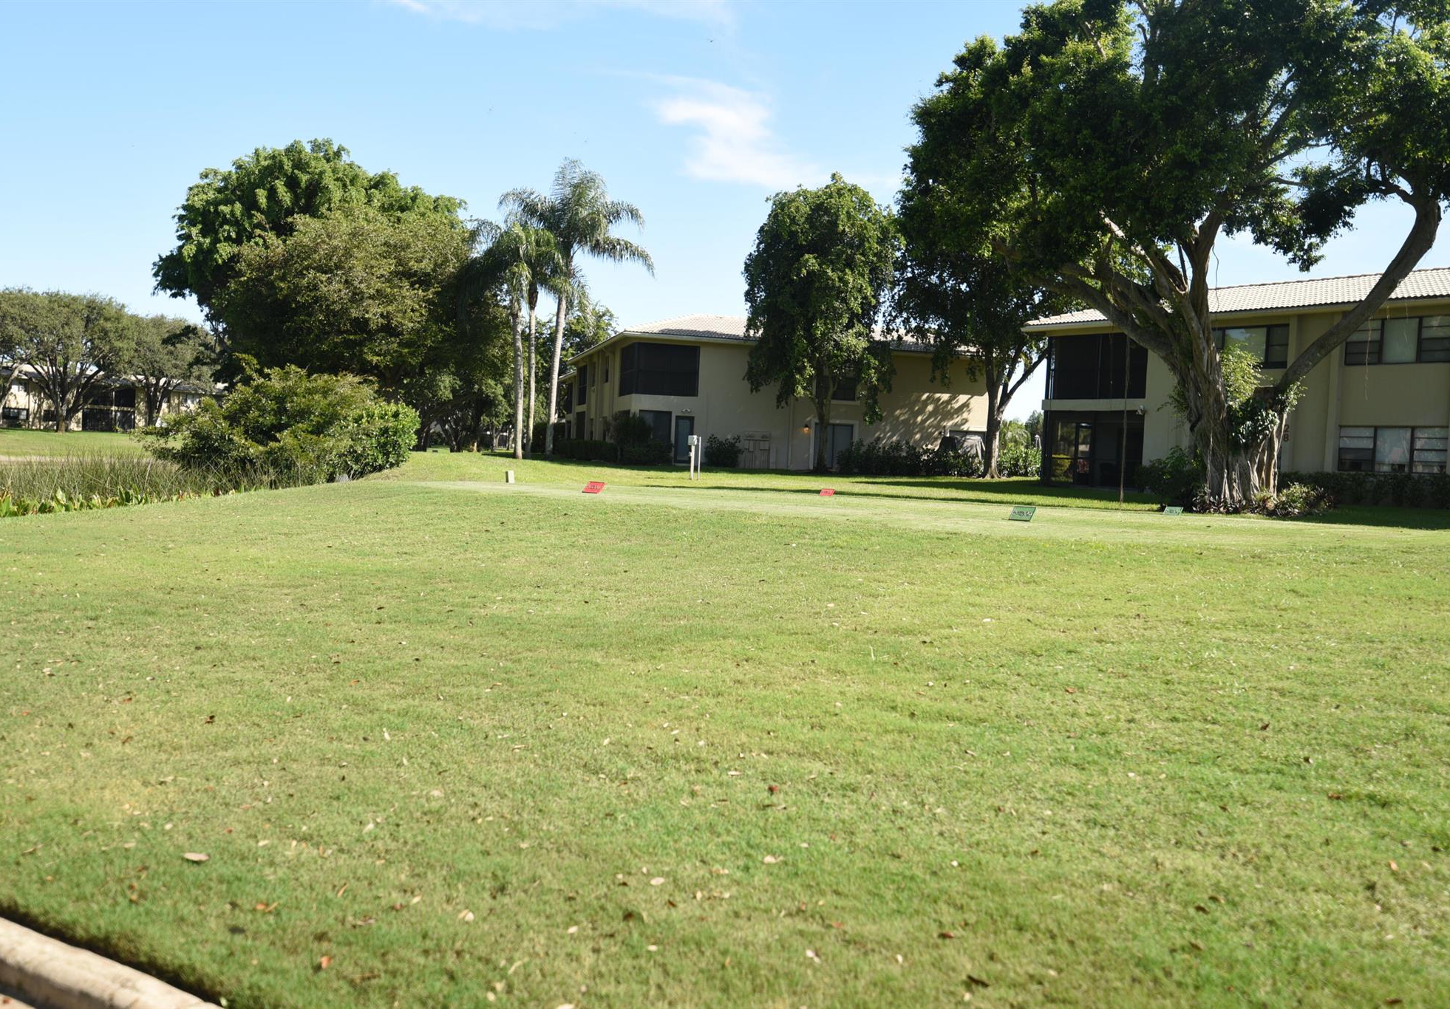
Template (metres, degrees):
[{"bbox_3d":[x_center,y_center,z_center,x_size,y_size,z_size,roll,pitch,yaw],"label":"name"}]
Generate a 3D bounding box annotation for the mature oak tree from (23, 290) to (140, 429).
[{"bbox_3d":[-59.186,-12.880,111.655,10.863,12.789,10.863,2,2,0],"label":"mature oak tree"}]

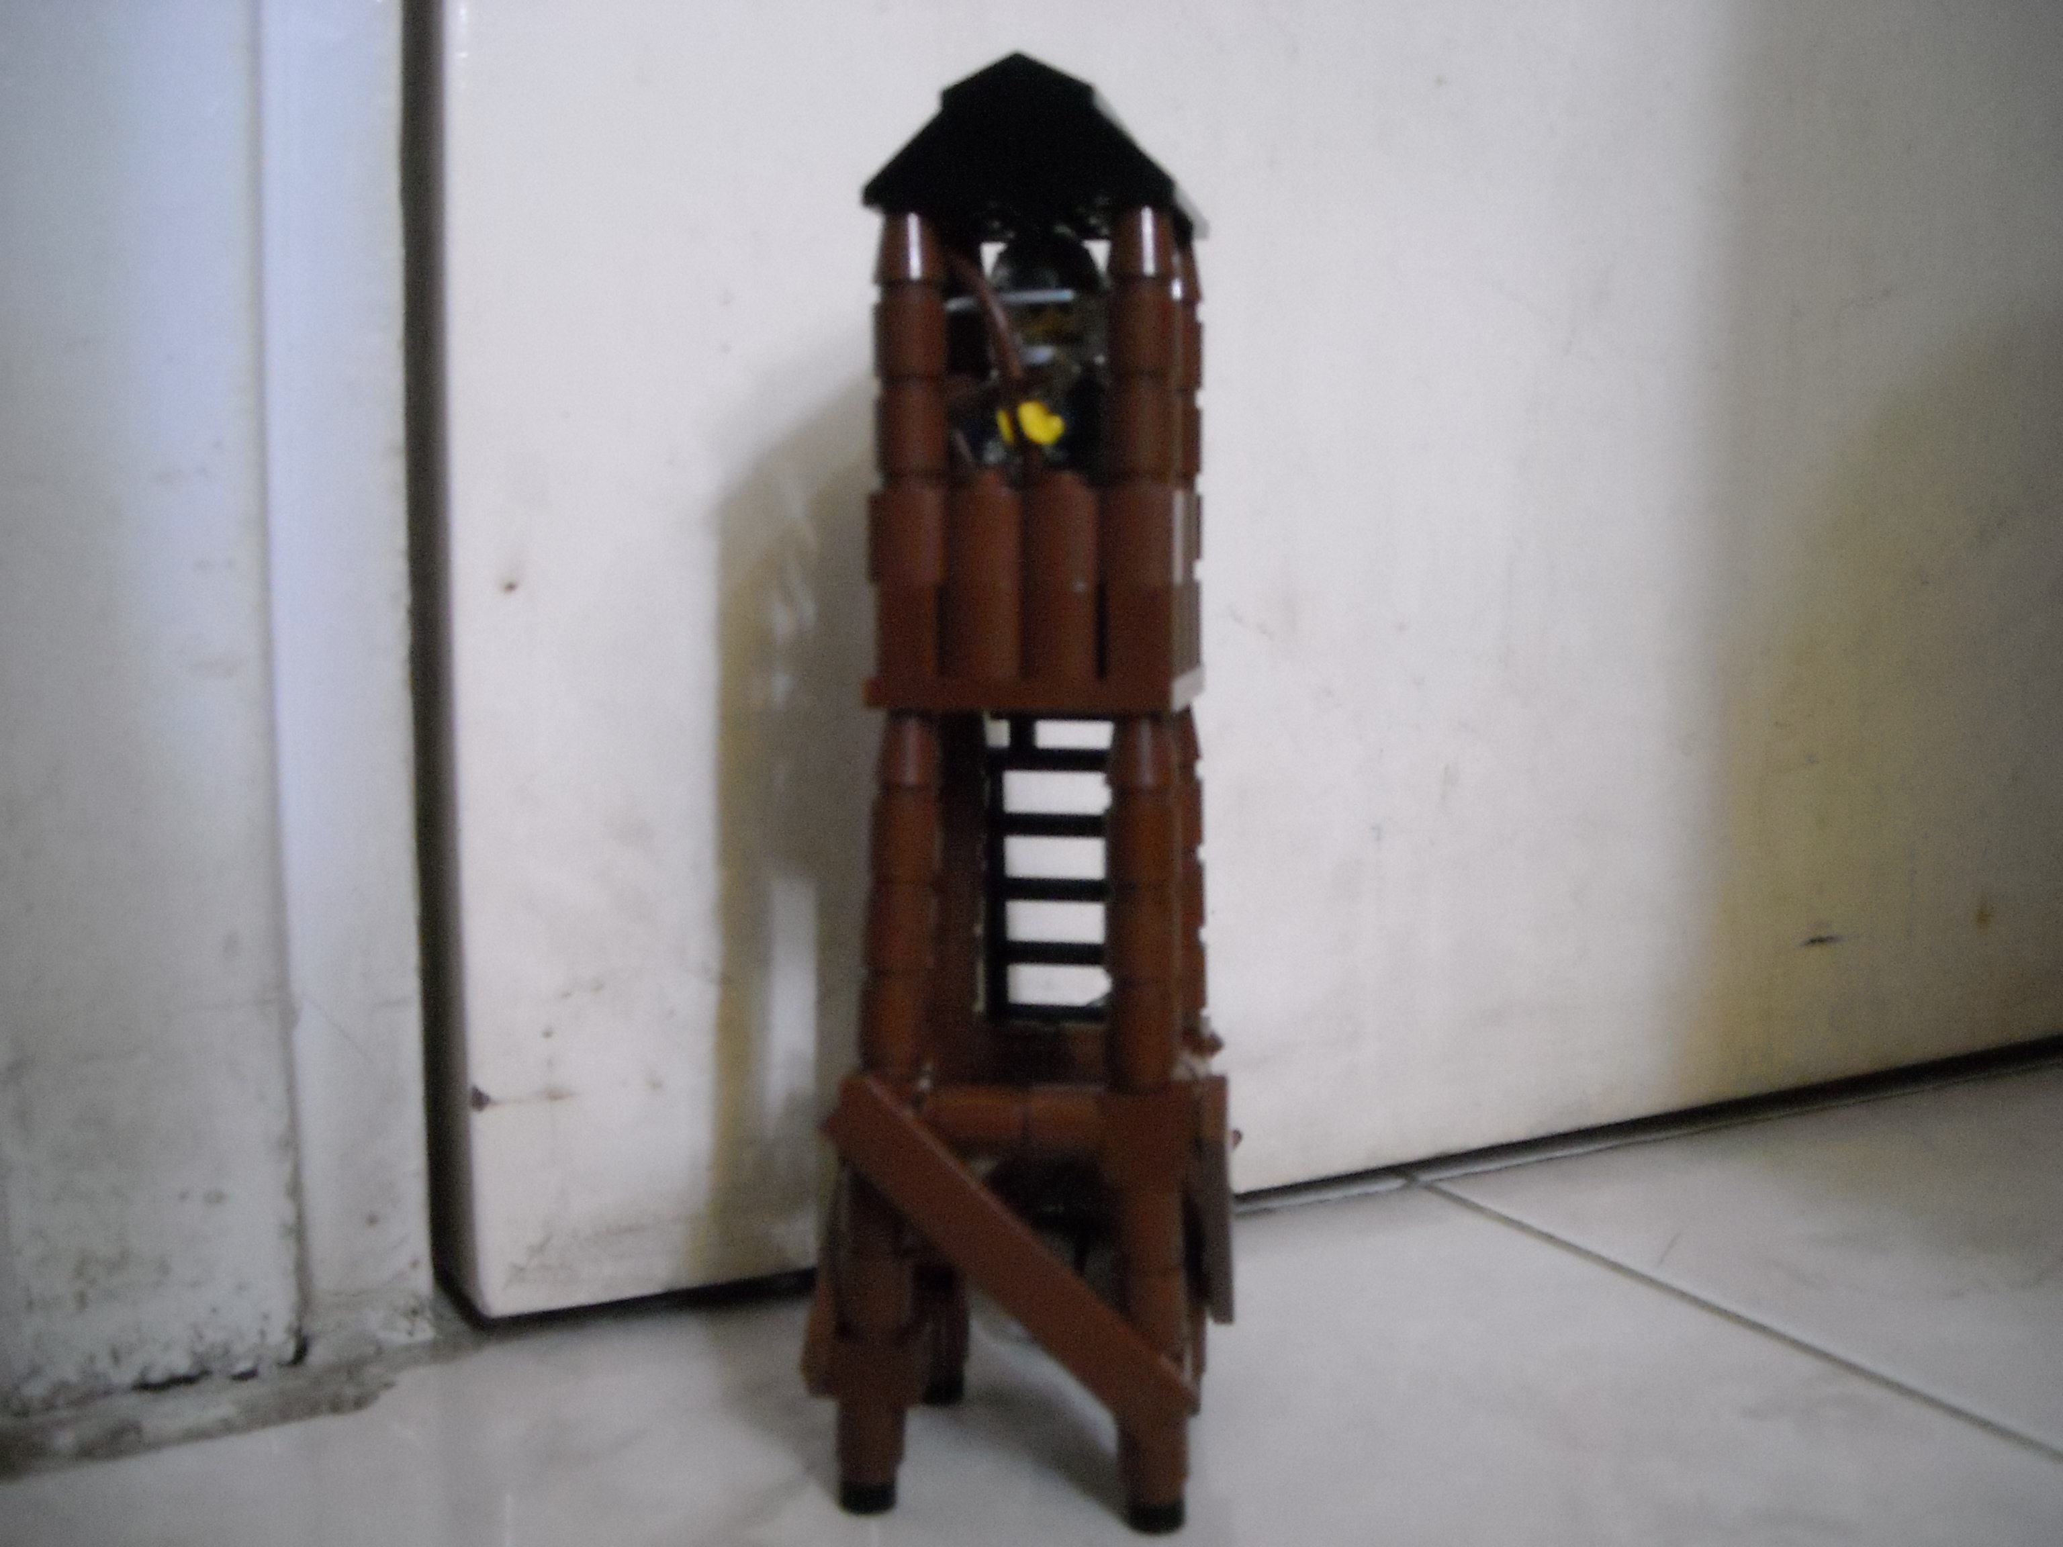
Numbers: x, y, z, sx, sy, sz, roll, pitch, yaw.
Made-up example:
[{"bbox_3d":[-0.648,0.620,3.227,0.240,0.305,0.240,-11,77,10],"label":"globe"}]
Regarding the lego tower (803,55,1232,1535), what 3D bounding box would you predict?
[{"bbox_3d":[0.000,0.002,0.230,0.043,0.151,0.043,1,6,11],"label":"lego tower"}]

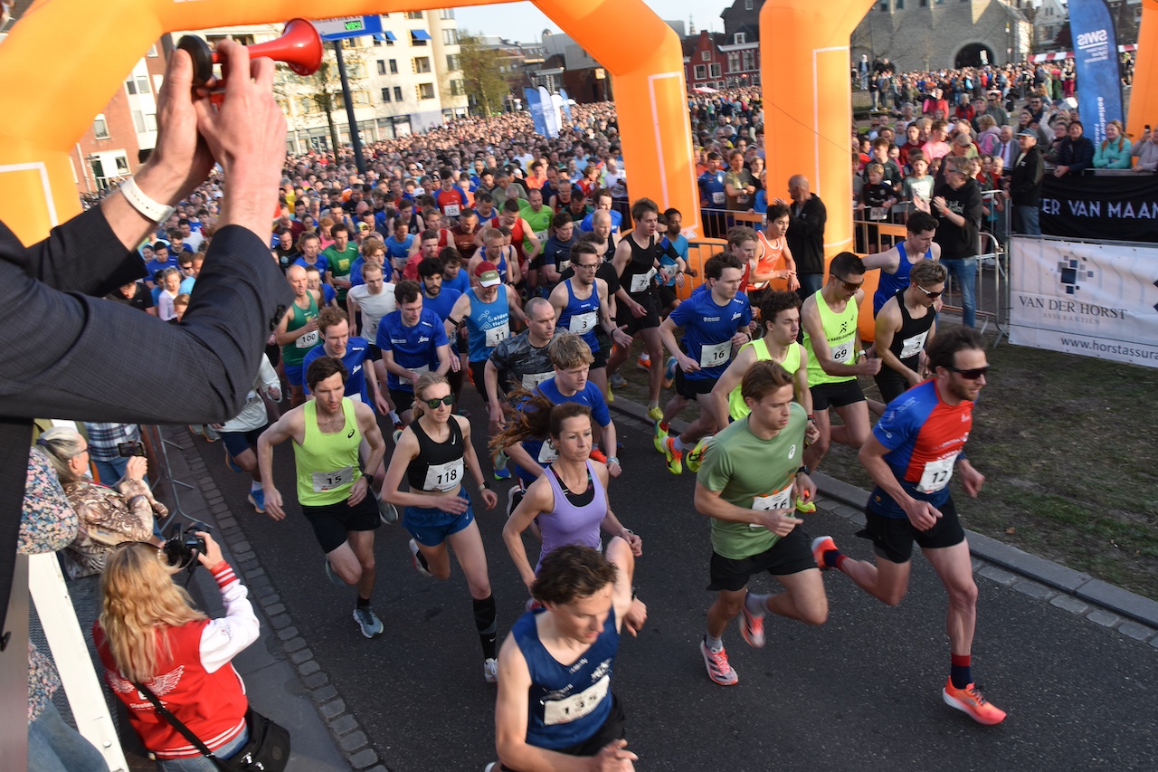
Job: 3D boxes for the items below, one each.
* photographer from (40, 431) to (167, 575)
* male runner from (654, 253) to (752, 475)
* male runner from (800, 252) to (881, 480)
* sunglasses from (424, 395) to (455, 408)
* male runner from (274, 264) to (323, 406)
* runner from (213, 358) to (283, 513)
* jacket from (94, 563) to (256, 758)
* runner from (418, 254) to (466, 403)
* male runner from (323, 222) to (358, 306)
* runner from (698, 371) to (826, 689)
[{"bbox_3d":[-2.189,0.912,4.303,0.520,1.620,0.580,9,24,35],"label":"photographer"},{"bbox_3d":[0.908,-0.072,6.084,0.600,1.720,0.850,-19,23,-35],"label":"male runner"},{"bbox_3d":[1.638,0.025,5.420,0.580,1.770,0.800,-17,21,-28],"label":"male runner"},{"bbox_3d":[-0.636,0.065,3.900,0.145,0.050,0.140,-16,21,-28],"label":"sunglasses"},{"bbox_3d":[-2.331,-0.197,7.637,0.600,1.770,0.780,-16,20,-26],"label":"male runner"},{"bbox_3d":[-2.445,0.241,6.345,0.620,1.770,0.900,-16,20,-26],"label":"runner"},{"bbox_3d":[-1.275,0.877,2.841,0.540,0.600,0.450,-1,19,11],"label":"jacket"},{"bbox_3d":[-1.055,-0.273,7.259,0.560,1.690,0.650,-13,20,-23],"label":"runner"},{"bbox_3d":[-2.642,-1.017,10.219,0.600,1.790,0.750,-15,20,-23],"label":"male runner"},{"bbox_3d":[0.753,0.700,3.726,0.600,1.760,0.860,-17,21,-28],"label":"runner"}]

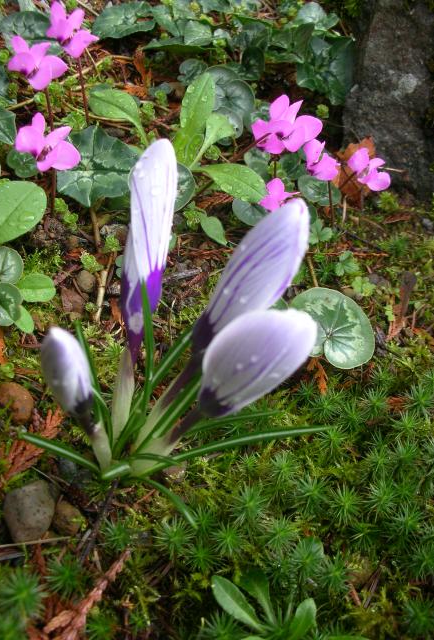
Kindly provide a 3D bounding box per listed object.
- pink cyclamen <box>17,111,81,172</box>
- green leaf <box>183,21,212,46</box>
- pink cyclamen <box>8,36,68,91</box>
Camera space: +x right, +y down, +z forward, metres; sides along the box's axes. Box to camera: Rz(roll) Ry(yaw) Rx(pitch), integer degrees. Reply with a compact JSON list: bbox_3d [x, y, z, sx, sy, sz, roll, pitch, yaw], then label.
[{"bbox_3d":[-0.082,-0.086,0.312,0.028,0.022,0.022,-29,54,-24],"label":"pink cyclamen"},{"bbox_3d":[-0.014,-0.206,0.467,0.017,0.006,0.015,44,84,5],"label":"green leaf"},{"bbox_3d":[-0.114,-0.163,0.411,0.032,0.022,0.025,9,51,7],"label":"pink cyclamen"}]

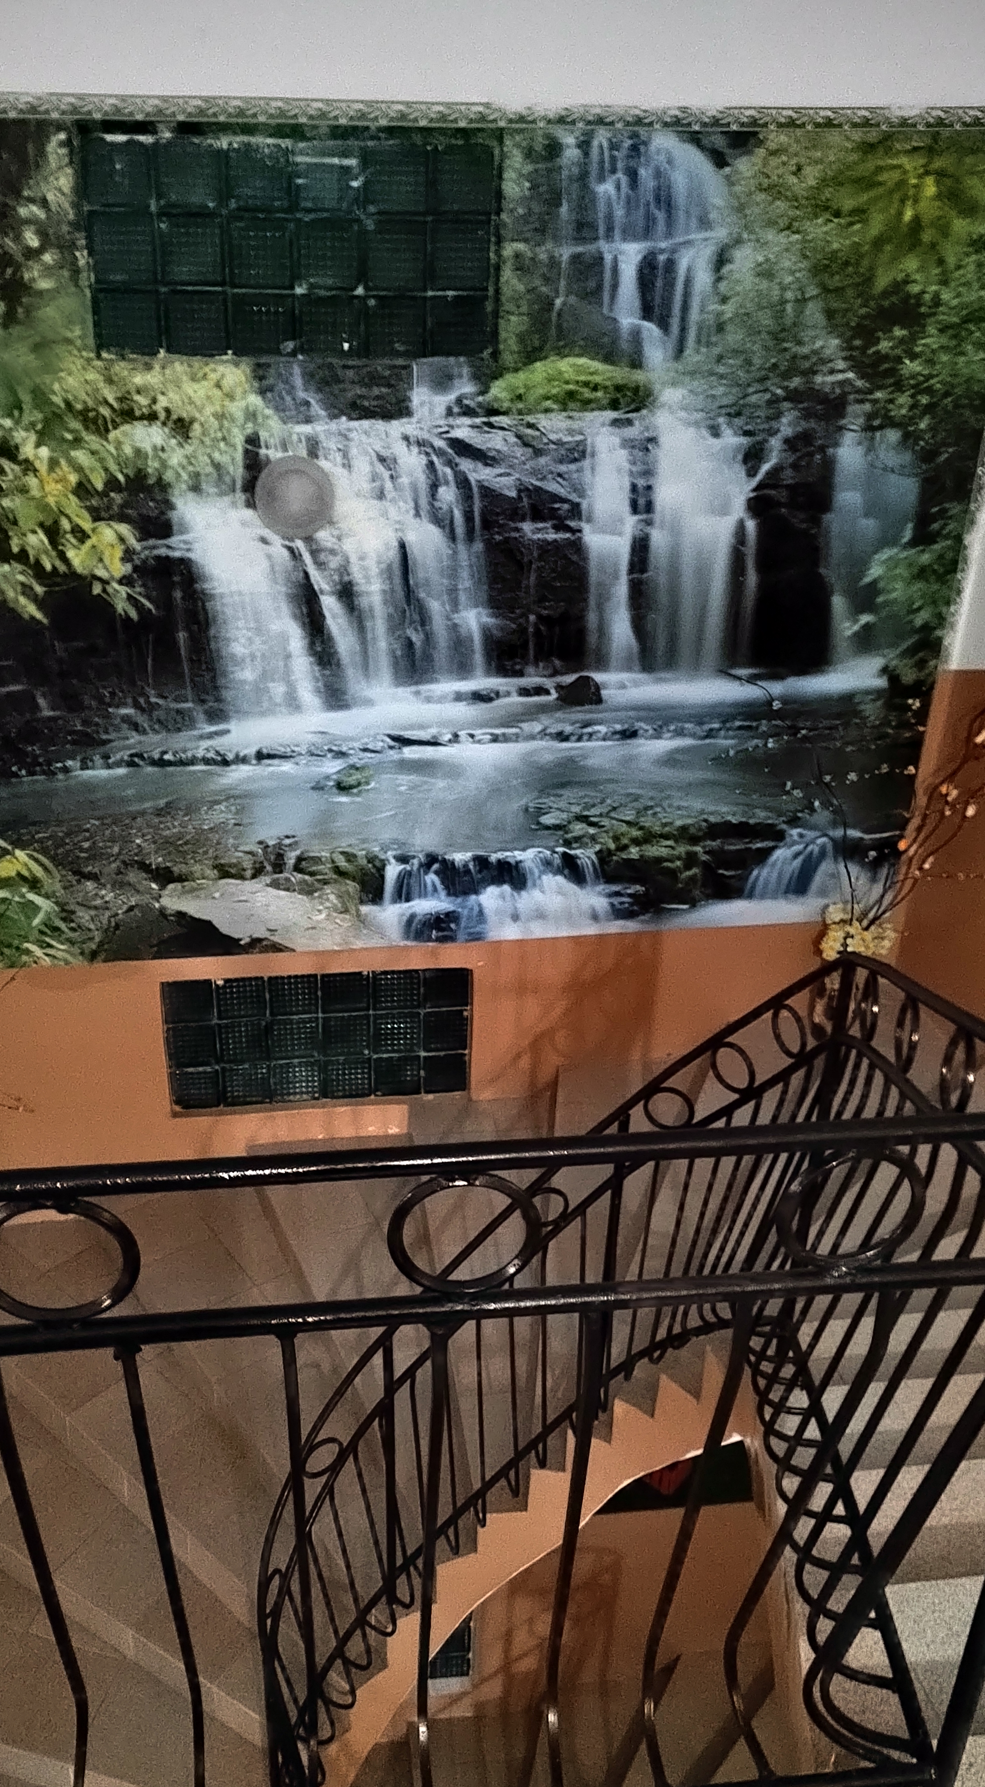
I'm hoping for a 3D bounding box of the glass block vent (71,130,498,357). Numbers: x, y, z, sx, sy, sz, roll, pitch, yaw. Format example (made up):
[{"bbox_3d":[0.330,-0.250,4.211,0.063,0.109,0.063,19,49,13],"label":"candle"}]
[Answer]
[{"bbox_3d":[-0.582,-1.915,3.547,1.180,0.590,0.090,-3,27,-7],"label":"glass block vent"}]

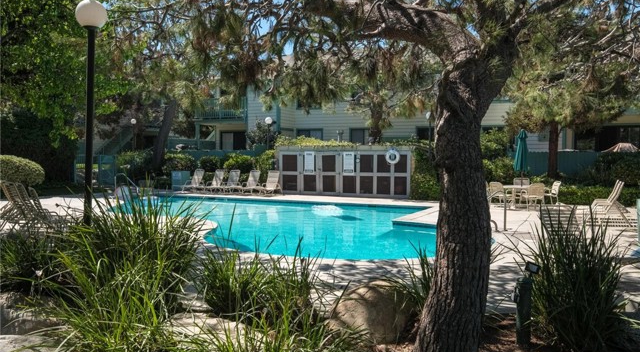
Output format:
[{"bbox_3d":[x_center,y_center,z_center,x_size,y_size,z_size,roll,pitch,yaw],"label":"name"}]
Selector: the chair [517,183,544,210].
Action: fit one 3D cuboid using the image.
[{"bbox_3d":[6.624,0.628,16.100,0.580,0.840,0.600,0,3,-8],"label":"chair"}]

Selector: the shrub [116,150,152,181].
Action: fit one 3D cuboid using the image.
[{"bbox_3d":[-9.360,-0.465,26.006,1.650,1.720,1.400,1,3,15],"label":"shrub"}]

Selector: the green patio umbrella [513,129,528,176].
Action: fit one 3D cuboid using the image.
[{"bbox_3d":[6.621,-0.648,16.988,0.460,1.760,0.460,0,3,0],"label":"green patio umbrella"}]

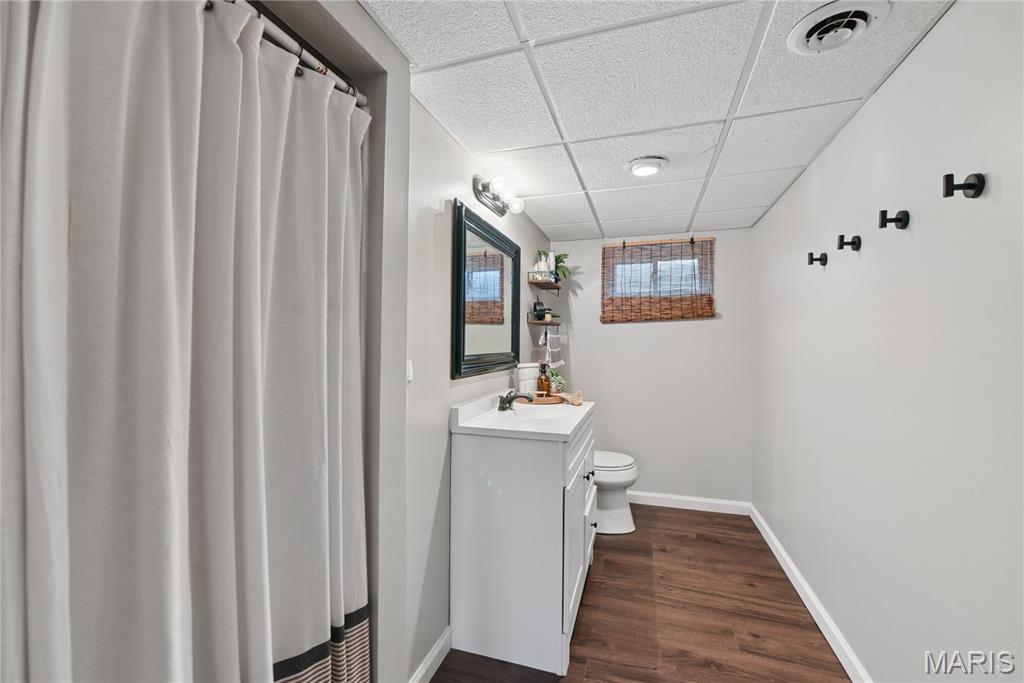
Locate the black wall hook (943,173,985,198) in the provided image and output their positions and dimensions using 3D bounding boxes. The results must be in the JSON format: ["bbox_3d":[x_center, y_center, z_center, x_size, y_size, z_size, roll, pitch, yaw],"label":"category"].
[{"bbox_3d":[1.039,-0.360,0.921,0.059,0.050,0.050,0,0,19],"label":"black wall hook"}]

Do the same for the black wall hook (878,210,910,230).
[{"bbox_3d":[1.126,-0.360,1.179,0.059,0.050,0.050,0,0,19],"label":"black wall hook"}]

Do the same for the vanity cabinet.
[{"bbox_3d":[0.109,0.777,1.907,0.478,0.920,0.790,0,0,19],"label":"vanity cabinet"}]

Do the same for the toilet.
[{"bbox_3d":[0.509,0.867,2.737,0.695,0.750,0.440,0,0,19],"label":"toilet"}]

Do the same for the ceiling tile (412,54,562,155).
[{"bbox_3d":[-0.066,-0.842,1.468,0.418,0.017,0.560,0,0,19],"label":"ceiling tile"}]

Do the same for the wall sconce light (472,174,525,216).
[{"bbox_3d":[-0.040,-0.730,2.005,0.135,0.105,0.445,0,0,19],"label":"wall sconce light"}]

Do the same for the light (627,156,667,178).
[{"bbox_3d":[0.623,-0.815,1.831,0.176,0.035,0.176,0,0,19],"label":"light"}]

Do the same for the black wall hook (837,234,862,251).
[{"bbox_3d":[1.214,-0.356,1.439,0.059,0.050,0.050,0,0,19],"label":"black wall hook"}]

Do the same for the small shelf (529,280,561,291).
[{"bbox_3d":[0.237,-0.404,2.808,0.145,0.026,0.362,0,0,19],"label":"small shelf"}]

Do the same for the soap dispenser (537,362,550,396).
[{"bbox_3d":[0.175,0.226,2.209,0.076,0.191,0.075,0,0,19],"label":"soap dispenser"}]

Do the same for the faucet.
[{"bbox_3d":[0.019,0.291,1.940,0.175,0.087,0.160,0,0,19],"label":"faucet"}]

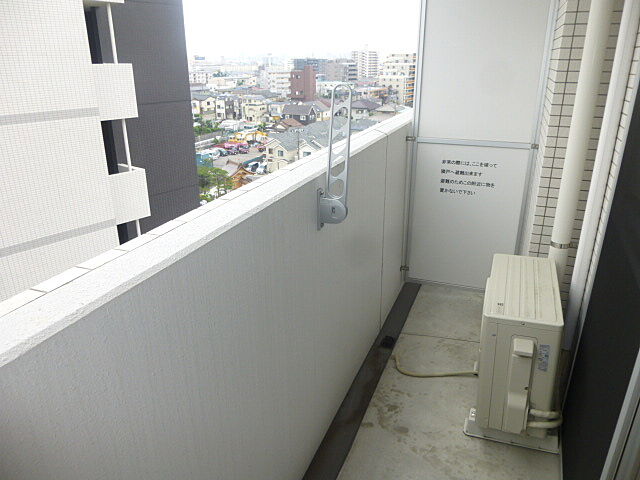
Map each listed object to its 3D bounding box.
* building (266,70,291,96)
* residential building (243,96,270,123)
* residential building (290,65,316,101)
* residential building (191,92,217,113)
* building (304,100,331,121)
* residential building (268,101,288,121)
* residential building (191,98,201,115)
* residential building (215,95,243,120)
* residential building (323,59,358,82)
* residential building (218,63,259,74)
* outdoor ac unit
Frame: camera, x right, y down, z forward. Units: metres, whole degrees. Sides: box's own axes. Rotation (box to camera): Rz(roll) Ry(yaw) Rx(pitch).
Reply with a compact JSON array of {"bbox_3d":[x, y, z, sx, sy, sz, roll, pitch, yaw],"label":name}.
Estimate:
[{"bbox_3d":[-25.552,-99.622,296.949,13.732,16.493,9.613,6,23,19],"label":"building"},{"bbox_3d":[-25.633,-52.173,184.439,7.519,9.749,6.767,5,22,16],"label":"residential building"},{"bbox_3d":[-9.161,-89.411,265.682,11.589,19.519,10.430,6,23,19],"label":"residential building"},{"bbox_3d":[-56.364,-65.461,221.310,9.618,8.954,8.656,4,22,14],"label":"residential building"},{"bbox_3d":[-0.504,-52.026,186.171,8.073,7.231,8.073,6,23,19],"label":"building"},{"bbox_3d":[-16.606,-53.147,189.317,6.796,7.669,6.796,5,22,16],"label":"residential building"},{"bbox_3d":[-59.310,-60.151,209.578,6.748,7.692,6.748,4,22,14],"label":"residential building"},{"bbox_3d":[-38.608,-56.369,195.618,8.657,9.965,6.926,4,22,14],"label":"residential building"},{"bbox_3d":[14.730,-121.870,343.644,21.678,22.472,20.646,8,23,23],"label":"residential building"},{"bbox_3d":[-125.632,-267.195,727.578,55.758,20.098,19.515,3,22,11],"label":"residential building"},{"bbox_3d":[0.938,0.477,2.191,0.320,0.590,0.700,7,23,20],"label":"outdoor ac unit"}]

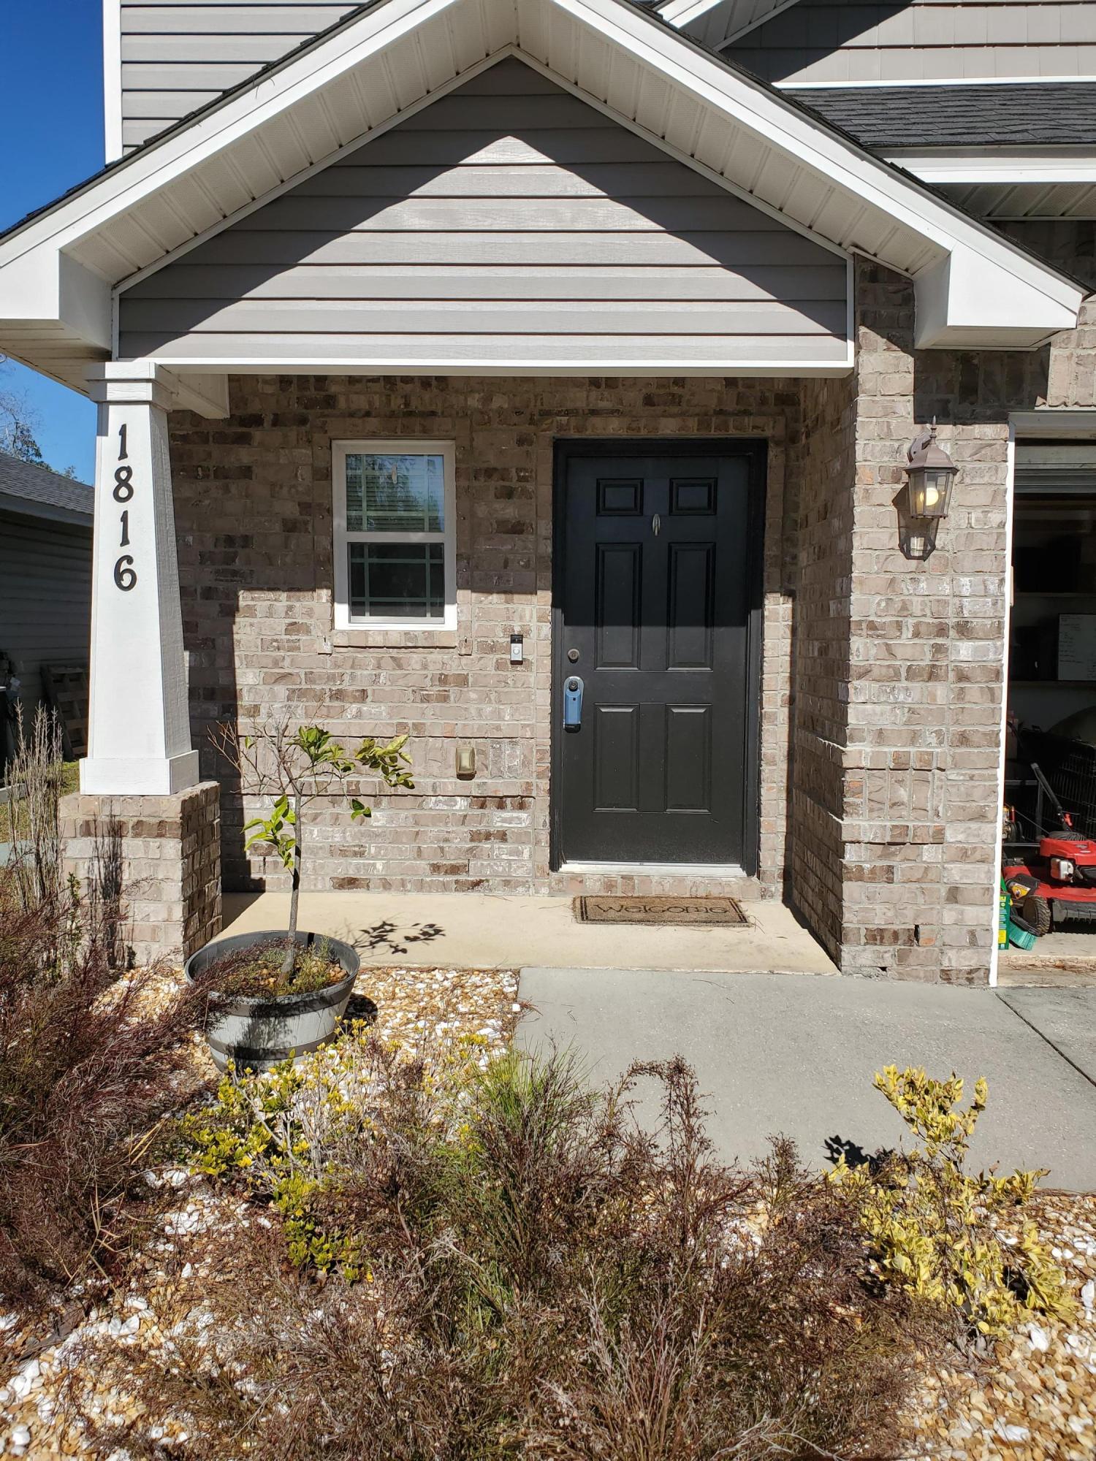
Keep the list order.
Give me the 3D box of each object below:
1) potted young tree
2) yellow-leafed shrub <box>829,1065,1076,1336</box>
[{"bbox_3d":[-0.790,0.526,3.547,0.710,1.100,0.600,1,4,1],"label":"potted young tree"},{"bbox_3d":[0.826,0.980,2.305,0.450,0.460,0.400,1,4,1],"label":"yellow-leafed shrub"}]

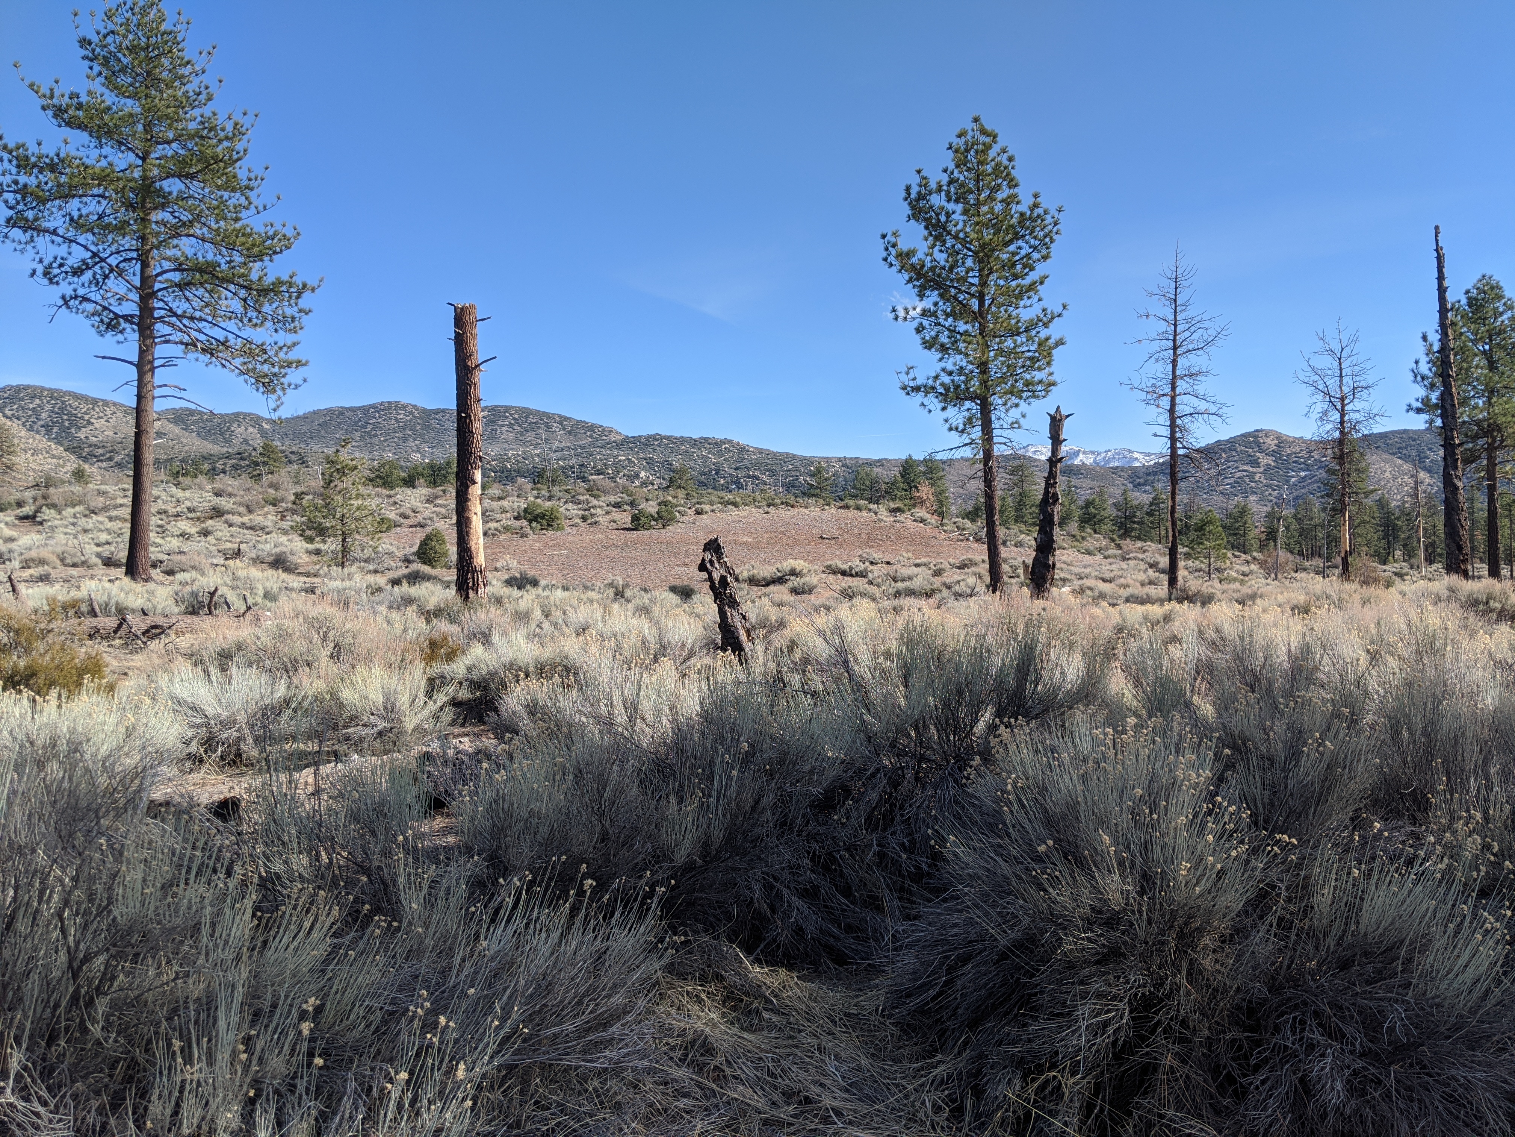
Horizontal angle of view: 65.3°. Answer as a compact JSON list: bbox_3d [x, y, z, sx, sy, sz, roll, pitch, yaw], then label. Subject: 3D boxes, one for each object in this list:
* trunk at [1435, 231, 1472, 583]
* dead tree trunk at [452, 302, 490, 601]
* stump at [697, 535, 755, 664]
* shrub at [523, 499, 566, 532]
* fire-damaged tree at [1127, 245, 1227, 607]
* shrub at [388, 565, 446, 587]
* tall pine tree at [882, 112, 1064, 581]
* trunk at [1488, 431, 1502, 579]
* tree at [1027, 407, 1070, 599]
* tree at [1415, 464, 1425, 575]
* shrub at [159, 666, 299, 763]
[{"bbox_3d":[22.299,-5.284,38.174,0.913,11.605,0.868,-2,-2,0],"label":"trunk"},{"bbox_3d":[-6.366,-2.536,26.101,0.781,6.718,0.742,-2,-2,0],"label":"dead tree trunk"},{"bbox_3d":[-0.414,0.512,16.529,0.512,1.948,0.487,-12,-2,0],"label":"stump"},{"bbox_3d":[-10.461,-2.616,58.024,2.149,1.572,1.934,0,-2,0],"label":"shrub"},{"bbox_3d":[11.804,-4.090,33.151,2.909,10.069,2.763,0,-2,0],"label":"fire-damaged tree"},{"bbox_3d":[-8.945,0.233,31.009,1.521,0.621,1.369,0,-2,0],"label":"shrub"},{"bbox_3d":[6.185,-5.961,33.203,5.057,13.548,4.804,0,-2,0],"label":"tall pine tree"},{"bbox_3d":[26.237,-2.197,42.080,0.484,5.364,0.484,0,-2,0],"label":"trunk"},{"bbox_3d":[7.642,-1.687,31.077,0.776,5.158,0.737,4,-2,0],"label":"tree"},{"bbox_3d":[34.824,-2.522,62.086,0.404,5.735,0.404,-2,-2,0],"label":"tree"},{"bbox_3d":[-5.015,1.375,11.213,1.312,0.896,1.247,0,-2,0],"label":"shrub"}]

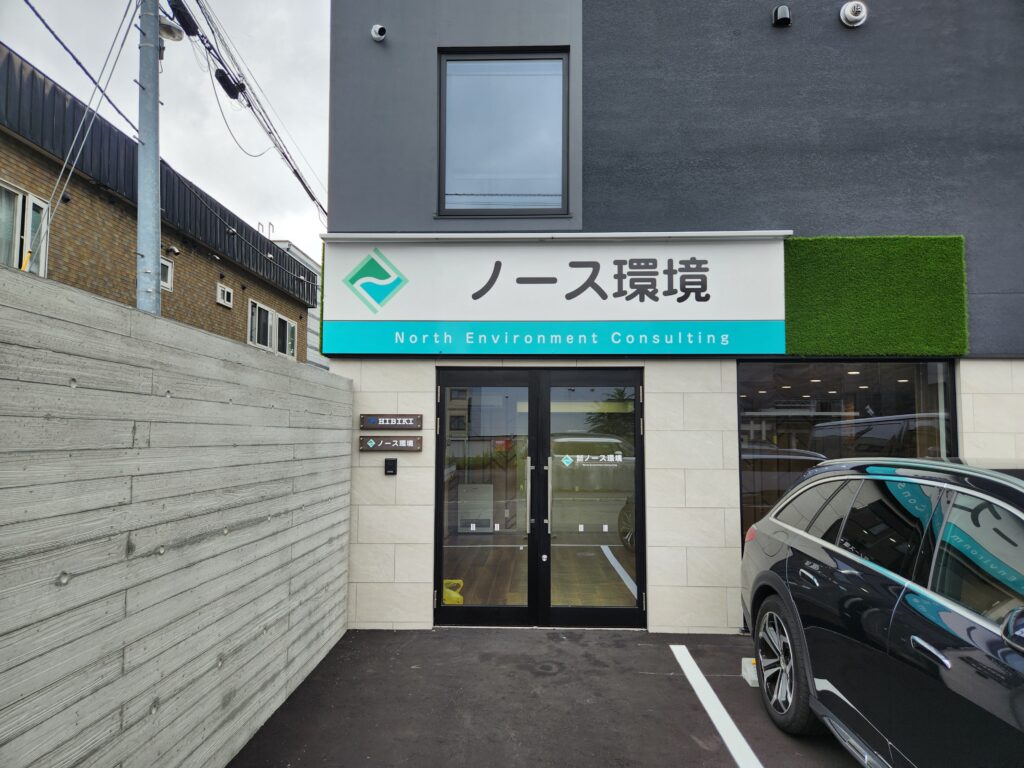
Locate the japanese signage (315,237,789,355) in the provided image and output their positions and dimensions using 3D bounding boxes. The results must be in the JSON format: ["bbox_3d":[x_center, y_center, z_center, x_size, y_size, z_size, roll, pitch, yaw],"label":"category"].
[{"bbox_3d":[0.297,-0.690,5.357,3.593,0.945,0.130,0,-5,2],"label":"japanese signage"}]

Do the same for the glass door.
[{"bbox_3d":[0.210,0.884,5.434,1.674,2.033,0.100,0,-5,2],"label":"glass door"}]

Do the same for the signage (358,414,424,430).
[{"bbox_3d":[-0.961,0.309,5.462,0.505,0.124,0.030,0,-5,2],"label":"signage"}]

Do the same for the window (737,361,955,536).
[{"bbox_3d":[2.657,0.865,5.384,1.734,2.096,0.100,0,-5,2],"label":"window"}]

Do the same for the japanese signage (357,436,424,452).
[{"bbox_3d":[-0.963,0.482,5.447,0.506,0.123,0.030,0,-5,2],"label":"japanese signage"}]

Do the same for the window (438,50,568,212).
[{"bbox_3d":[-0.071,-2.041,5.589,1.069,1.391,0.100,0,-5,2],"label":"window"}]

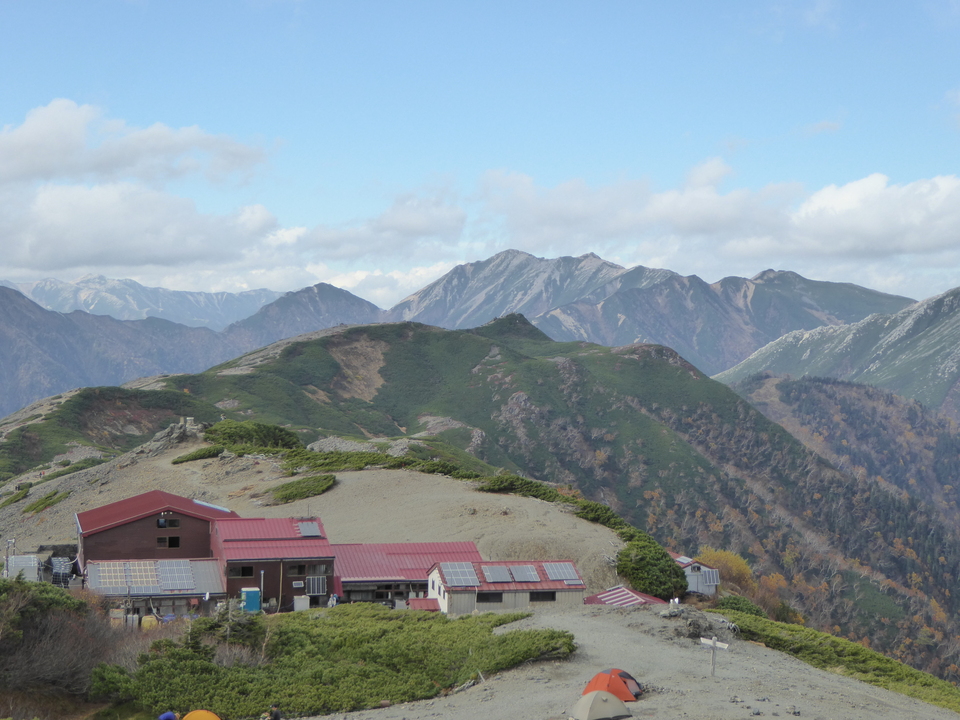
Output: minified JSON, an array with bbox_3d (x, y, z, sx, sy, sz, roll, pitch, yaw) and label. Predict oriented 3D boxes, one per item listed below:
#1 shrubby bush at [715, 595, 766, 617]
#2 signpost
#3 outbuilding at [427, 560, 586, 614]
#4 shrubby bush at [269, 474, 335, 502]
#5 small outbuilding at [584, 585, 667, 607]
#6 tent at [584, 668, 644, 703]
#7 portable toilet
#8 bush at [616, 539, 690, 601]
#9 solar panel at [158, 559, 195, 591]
[{"bbox_3d":[17.283,16.354,138.000,3.300,1.600,2.800,0,1,-8],"label":"shrubby bush"},{"bbox_3d":[9.978,12.628,88.500,1.200,1.700,0.200,0,1,5],"label":"signpost"},{"bbox_3d":[1.793,15.938,146.938,9.750,3.300,8.300,0,1,-10],"label":"outbuilding"},{"bbox_3d":[-16.801,12.232,198.000,6.300,1.900,5.000,0,1,-8],"label":"shrubby bush"},{"bbox_3d":[10.585,17.093,142.500,5.800,2.600,7.200,0,1,-9],"label":"small outbuilding"},{"bbox_3d":[5.160,12.676,81.000,1.600,1.120,2.100,0,1,-18],"label":"tent"},{"bbox_3d":[-15.654,16.804,142.523,1.120,2.300,1.250,0,1,-14],"label":"portable toilet"},{"bbox_3d":[13.020,15.813,157.000,4.900,4.300,4.400,0,1,-8],"label":"bush"},{"bbox_3d":[-21.851,15.541,150.000,2.300,0.120,4.700,0,22,-14],"label":"solar panel"}]

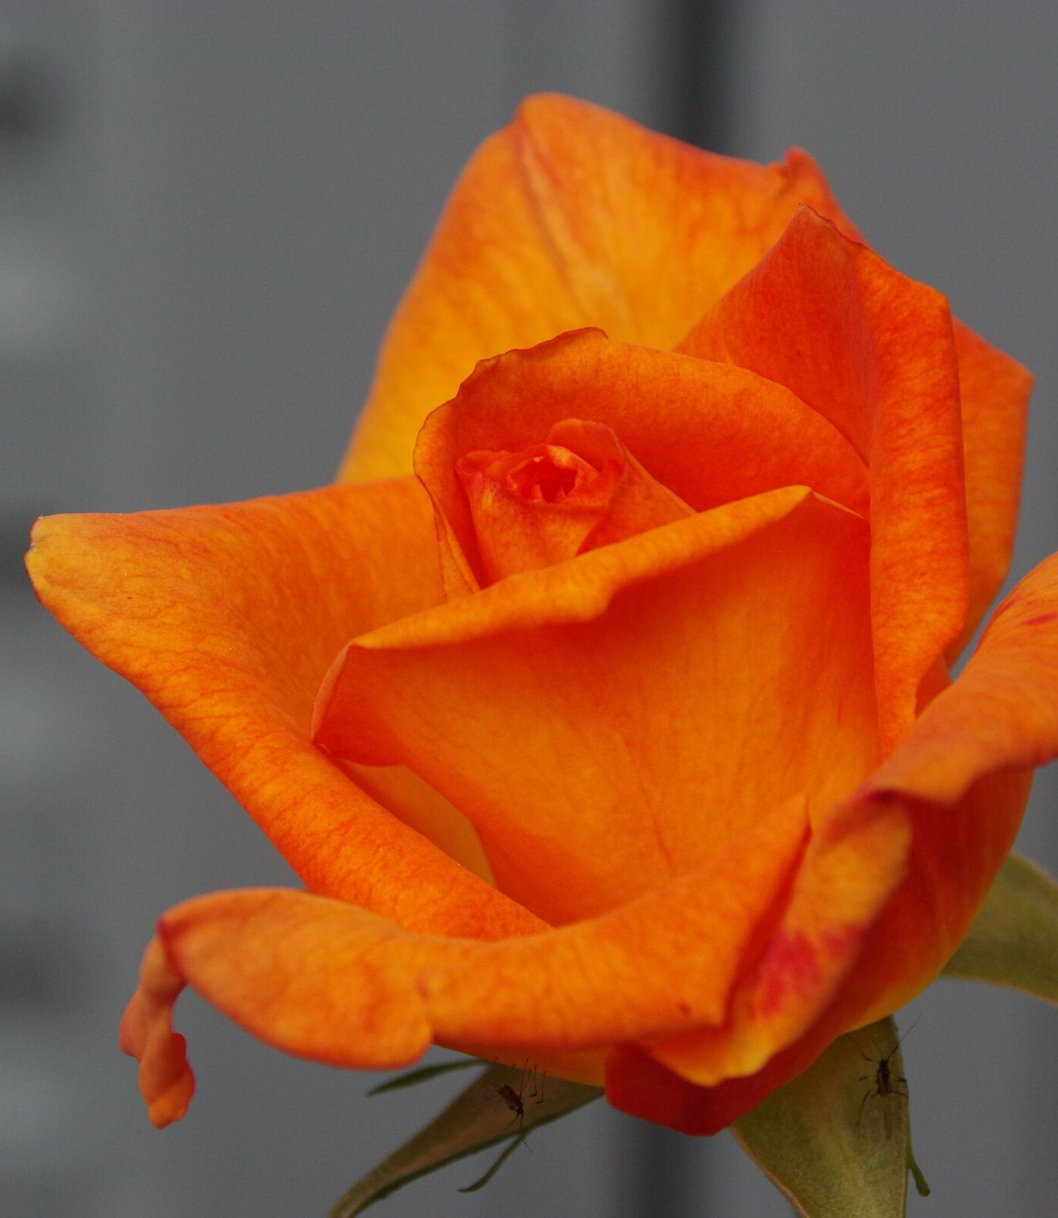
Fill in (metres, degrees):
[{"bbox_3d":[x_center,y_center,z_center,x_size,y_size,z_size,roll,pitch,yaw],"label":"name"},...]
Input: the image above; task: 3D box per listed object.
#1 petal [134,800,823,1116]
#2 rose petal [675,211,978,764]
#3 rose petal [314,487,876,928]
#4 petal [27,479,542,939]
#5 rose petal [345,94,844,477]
[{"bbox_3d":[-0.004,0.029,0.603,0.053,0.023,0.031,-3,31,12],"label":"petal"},{"bbox_3d":[0.023,-0.009,0.625,0.029,0.041,0.024,7,13,20],"label":"rose petal"},{"bbox_3d":[0.008,0.012,0.613,0.043,0.039,0.025,-14,26,17],"label":"rose petal"},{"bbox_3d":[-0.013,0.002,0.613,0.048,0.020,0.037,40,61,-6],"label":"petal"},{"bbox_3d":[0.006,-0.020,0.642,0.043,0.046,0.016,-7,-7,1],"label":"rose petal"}]

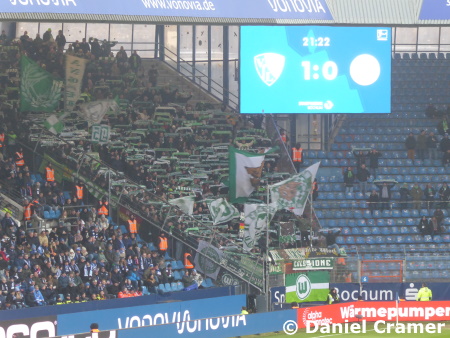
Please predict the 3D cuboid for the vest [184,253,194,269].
[{"bbox_3d":[-1.590,4.204,157.500,0.340,0.700,0.500,0,2,-12],"label":"vest"}]

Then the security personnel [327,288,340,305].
[{"bbox_3d":[4.989,6.277,158.500,0.580,1.660,0.420,-1,2,-24],"label":"security personnel"}]

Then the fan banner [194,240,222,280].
[{"bbox_3d":[-0.766,4.383,165.104,1.350,1.350,0.050,25,15,29],"label":"fan banner"}]

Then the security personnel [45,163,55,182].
[{"bbox_3d":[-8.417,0.567,165.807,0.520,1.780,0.340,0,2,-3],"label":"security personnel"}]

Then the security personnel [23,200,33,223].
[{"bbox_3d":[-8.888,2.269,155.500,0.520,1.780,0.380,-1,1,-37],"label":"security personnel"}]

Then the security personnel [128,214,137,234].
[{"bbox_3d":[-4.365,3.068,163.226,0.520,1.780,0.340,0,2,7],"label":"security personnel"}]

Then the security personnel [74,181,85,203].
[{"bbox_3d":[-6.729,1.485,160.500,0.380,1.780,0.550,1,2,30],"label":"security personnel"}]

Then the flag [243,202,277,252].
[{"bbox_3d":[1.652,2.800,165.000,1.630,2.400,0.500,0,2,-6],"label":"flag"}]

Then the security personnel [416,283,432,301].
[{"bbox_3d":[9.463,6.272,163.528,0.600,1.740,0.380,-1,2,-18],"label":"security personnel"}]

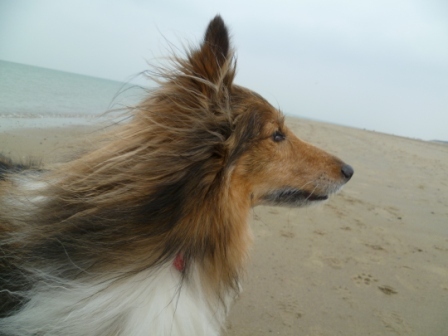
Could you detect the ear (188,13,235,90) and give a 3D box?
[{"bbox_3d":[-0.017,-0.157,0.490,0.058,0.098,0.050,7,7,7],"label":"ear"}]

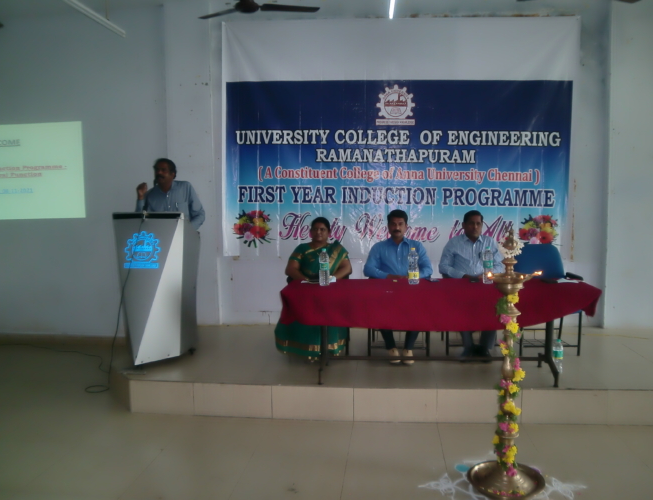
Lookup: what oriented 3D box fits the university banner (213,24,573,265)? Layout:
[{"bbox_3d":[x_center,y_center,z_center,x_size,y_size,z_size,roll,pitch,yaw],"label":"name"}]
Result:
[{"bbox_3d":[0.722,-1.140,5.683,3.701,2.493,0.050,0,5,6],"label":"university banner"}]

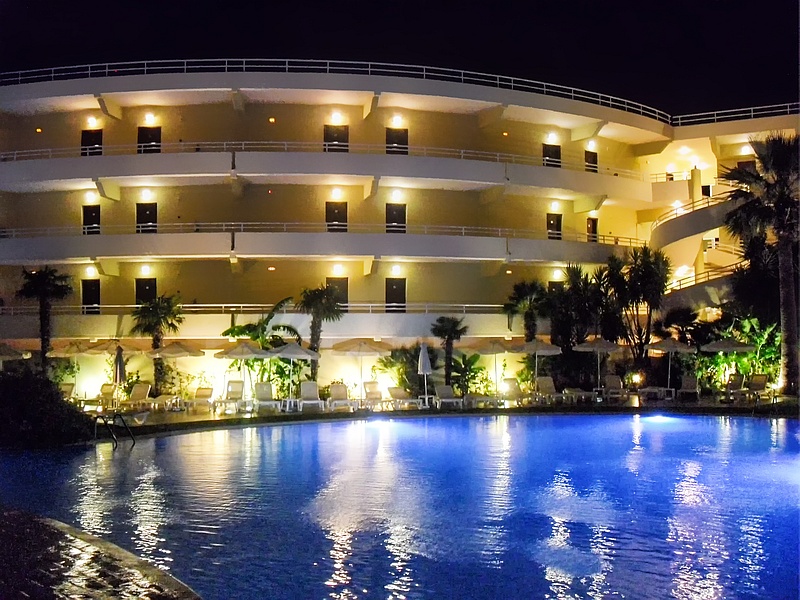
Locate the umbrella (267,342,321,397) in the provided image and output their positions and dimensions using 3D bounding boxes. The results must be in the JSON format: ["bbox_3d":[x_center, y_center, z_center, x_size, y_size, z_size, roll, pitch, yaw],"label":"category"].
[{"bbox_3d":[-3.761,2.601,28.050,1.900,2.300,1.900,0,-3,0],"label":"umbrella"}]

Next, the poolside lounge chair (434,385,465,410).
[{"bbox_3d":[1.578,3.234,27.190,0.740,0.690,1.800,0,-2,-6],"label":"poolside lounge chair"}]

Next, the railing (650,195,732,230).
[{"bbox_3d":[12.663,-3.808,35.200,3.400,1.450,1.000,-2,-3,37],"label":"railing"}]

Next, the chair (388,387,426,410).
[{"bbox_3d":[0.101,3.275,27.145,0.740,0.620,1.850,0,-2,-17],"label":"chair"}]

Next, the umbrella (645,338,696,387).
[{"bbox_3d":[10.475,2.654,31.452,2.000,2.350,2.000,0,-3,0],"label":"umbrella"}]

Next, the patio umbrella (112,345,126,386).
[{"bbox_3d":[-9.257,2.527,26.520,0.400,2.120,0.400,0,-2,0],"label":"patio umbrella"}]

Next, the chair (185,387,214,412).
[{"bbox_3d":[-6.602,3.230,26.592,0.680,0.720,1.700,0,-2,2],"label":"chair"}]

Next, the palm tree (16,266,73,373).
[{"bbox_3d":[-13.110,1.278,29.914,2.100,5.200,2.100,0,-3,0],"label":"palm tree"}]

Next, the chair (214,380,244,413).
[{"bbox_3d":[-5.706,3.277,27.481,0.700,0.920,1.750,0,-3,-1],"label":"chair"}]

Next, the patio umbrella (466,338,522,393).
[{"bbox_3d":[3.189,2.483,27.237,1.950,2.180,1.950,0,-2,0],"label":"patio umbrella"}]

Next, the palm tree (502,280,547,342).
[{"bbox_3d":[4.535,1.488,29.373,1.600,4.300,1.600,0,-2,0],"label":"palm tree"}]

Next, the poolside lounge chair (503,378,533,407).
[{"bbox_3d":[3.989,3.170,27.595,0.680,0.920,1.600,1,-2,-13],"label":"poolside lounge chair"}]

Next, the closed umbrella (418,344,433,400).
[{"bbox_3d":[0.851,2.503,26.921,0.450,2.200,0.450,0,-2,0],"label":"closed umbrella"}]

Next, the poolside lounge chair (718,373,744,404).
[{"bbox_3d":[11.691,3.139,28.498,0.720,0.870,1.650,-1,-2,28],"label":"poolside lounge chair"}]

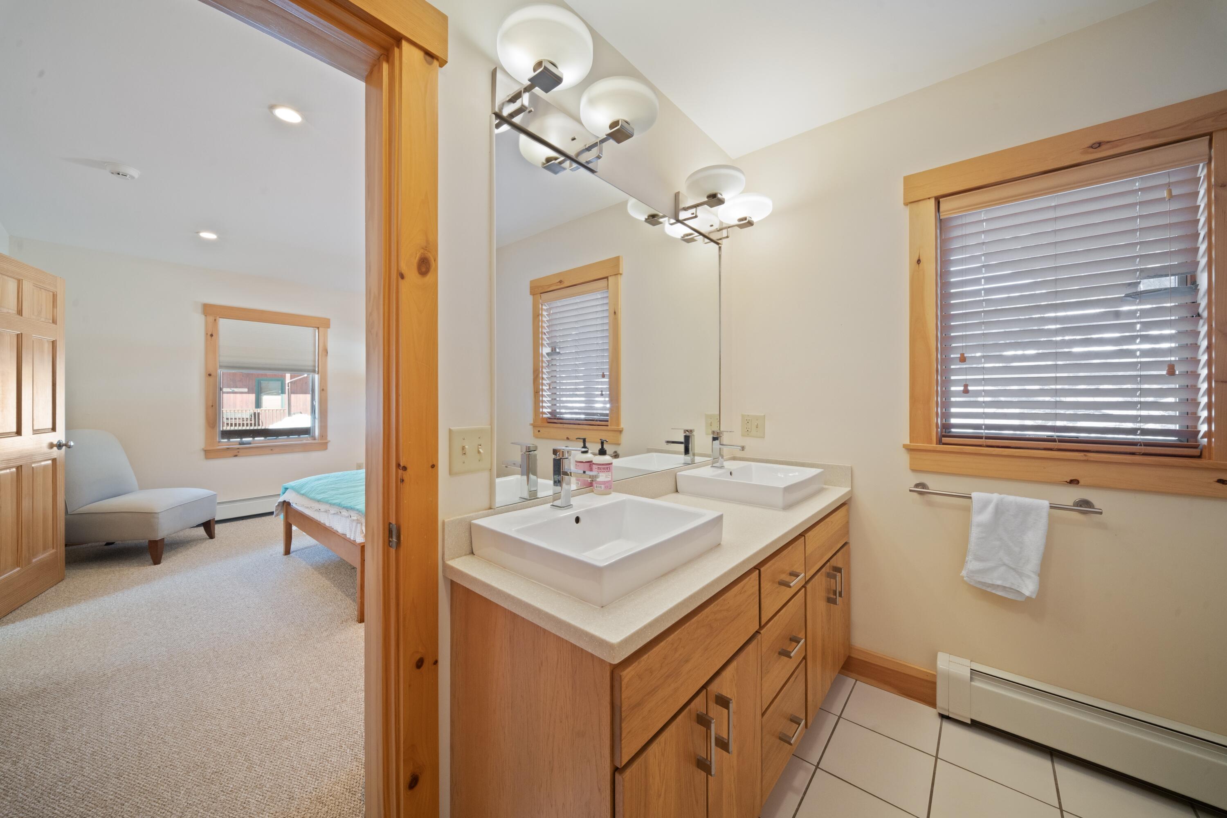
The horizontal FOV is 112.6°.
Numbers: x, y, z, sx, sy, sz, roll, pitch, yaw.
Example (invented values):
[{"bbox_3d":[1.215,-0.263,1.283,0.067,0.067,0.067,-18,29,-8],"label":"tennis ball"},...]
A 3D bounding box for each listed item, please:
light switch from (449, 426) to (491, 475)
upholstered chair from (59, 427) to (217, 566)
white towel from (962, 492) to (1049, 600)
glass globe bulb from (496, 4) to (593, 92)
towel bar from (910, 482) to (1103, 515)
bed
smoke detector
[{"bbox_3d":[-0.379,0.112,1.085,0.015,0.121,0.120,1,1,41],"label":"light switch"},{"bbox_3d":[-3.906,0.675,3.301,0.840,0.990,0.650,0,1,-13],"label":"upholstered chair"},{"bbox_3d":[1.414,0.494,1.483,0.215,0.355,0.065,1,1,38],"label":"white towel"},{"bbox_3d":[-0.187,-0.971,1.110,0.250,0.120,0.250,0,1,0],"label":"glass globe bulb"},{"bbox_3d":[1.417,0.322,1.518,0.510,0.048,0.080,1,1,38],"label":"towel bar"},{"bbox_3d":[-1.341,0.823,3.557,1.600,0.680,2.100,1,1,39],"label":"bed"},{"bbox_3d":[-2.796,-1.359,2.330,0.135,0.045,0.135,1,1,41],"label":"smoke detector"}]

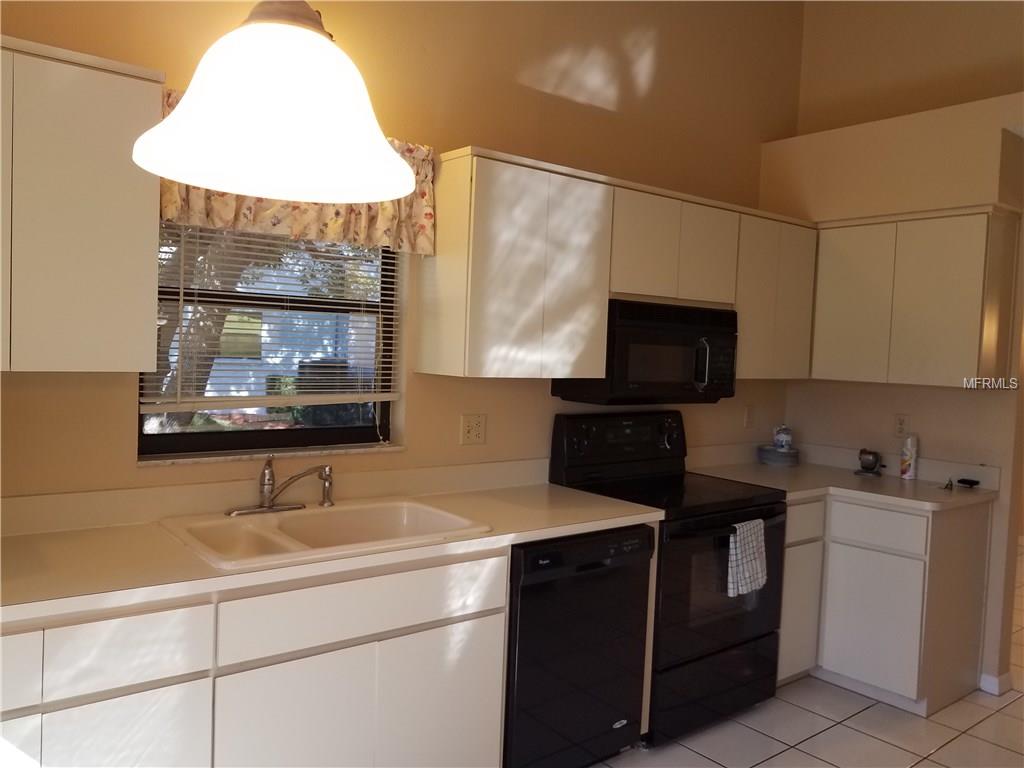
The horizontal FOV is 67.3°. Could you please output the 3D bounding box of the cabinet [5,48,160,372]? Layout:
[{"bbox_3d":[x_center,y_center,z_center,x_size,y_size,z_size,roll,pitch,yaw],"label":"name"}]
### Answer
[{"bbox_3d":[-1.117,-0.401,1.977,0.315,0.728,0.335,0,3,-37],"label":"cabinet"}]

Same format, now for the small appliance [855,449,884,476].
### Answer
[{"bbox_3d":[1.768,0.383,3.789,0.095,0.128,0.130,0,3,-37],"label":"small appliance"}]

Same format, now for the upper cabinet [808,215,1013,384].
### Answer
[{"bbox_3d":[1.839,-0.363,3.558,0.326,0.730,0.751,0,3,-37],"label":"upper cabinet"}]

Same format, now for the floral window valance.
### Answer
[{"bbox_3d":[-0.660,-0.634,2.414,0.925,0.365,0.118,0,3,-37],"label":"floral window valance"}]

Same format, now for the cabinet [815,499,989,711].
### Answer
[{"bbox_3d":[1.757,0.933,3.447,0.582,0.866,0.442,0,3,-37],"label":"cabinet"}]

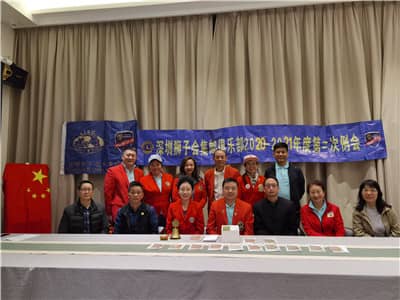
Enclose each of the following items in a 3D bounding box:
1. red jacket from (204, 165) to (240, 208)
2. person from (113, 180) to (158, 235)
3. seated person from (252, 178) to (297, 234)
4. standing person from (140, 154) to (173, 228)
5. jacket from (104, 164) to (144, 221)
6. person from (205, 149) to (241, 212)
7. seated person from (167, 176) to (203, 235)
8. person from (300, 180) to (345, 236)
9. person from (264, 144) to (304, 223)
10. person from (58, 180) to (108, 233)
[{"bbox_3d":[0.269,0.549,3.814,0.480,0.720,0.270,-1,-6,8],"label":"red jacket"},{"bbox_3d":[-0.664,0.957,3.112,0.500,1.280,0.750,-1,-6,0],"label":"person"},{"bbox_3d":[0.807,0.958,3.183,0.510,1.320,0.750,0,-2,7],"label":"seated person"},{"bbox_3d":[-0.551,0.847,3.967,0.460,1.610,0.300,1,-3,-14],"label":"standing person"},{"bbox_3d":[-0.985,0.551,4.050,0.550,0.750,0.320,1,-3,-27],"label":"jacket"},{"bbox_3d":[0.288,0.821,4.048,0.480,1.670,0.300,0,-3,10],"label":"person"},{"bbox_3d":[-0.146,0.923,3.057,0.450,1.327,0.740,-1,-6,2],"label":"seated person"},{"bbox_3d":[1.180,0.925,2.909,0.460,1.267,0.740,-2,-6,15],"label":"person"},{"bbox_3d":[1.036,0.776,3.706,0.500,1.732,0.320,-2,-6,13],"label":"person"},{"bbox_3d":[-1.342,0.988,3.402,0.540,1.280,0.750,0,-2,-7],"label":"person"}]

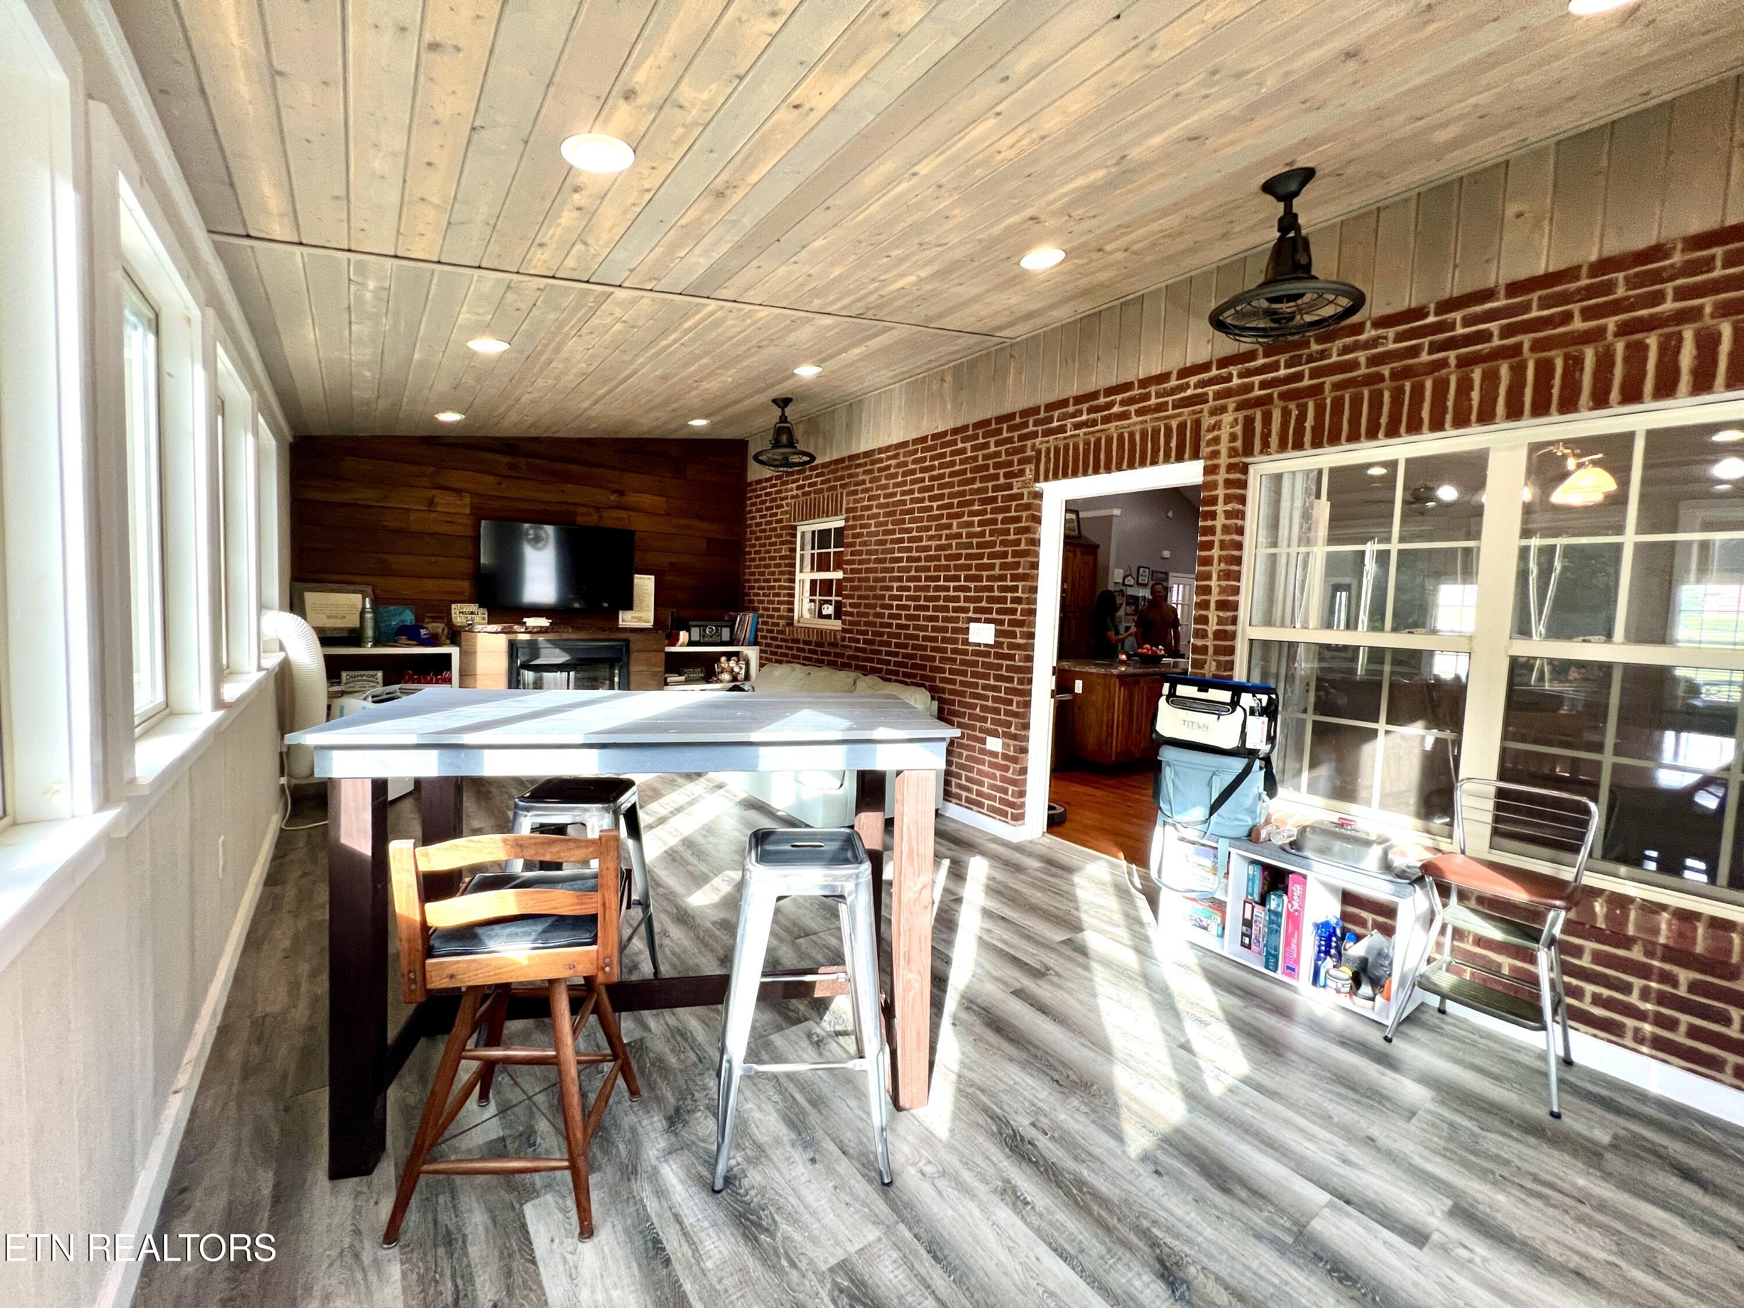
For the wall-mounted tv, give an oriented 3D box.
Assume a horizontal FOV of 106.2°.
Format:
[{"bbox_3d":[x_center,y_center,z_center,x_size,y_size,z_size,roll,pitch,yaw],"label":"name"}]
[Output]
[{"bbox_3d":[-2.706,-0.745,5.696,1.250,0.720,0.070,-1,5,-38],"label":"wall-mounted tv"}]

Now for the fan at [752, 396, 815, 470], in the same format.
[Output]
[{"bbox_3d":[-0.694,-1.760,5.179,0.485,0.550,0.485,3,4,0],"label":"fan"}]

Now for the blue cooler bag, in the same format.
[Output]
[{"bbox_3d":[1.571,0.616,3.009,0.240,0.350,0.400,-1,5,-38],"label":"blue cooler bag"}]

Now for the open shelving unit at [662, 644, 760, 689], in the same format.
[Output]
[{"bbox_3d":[-1.648,0.402,6.486,0.960,0.950,0.360,-1,5,-38],"label":"open shelving unit"}]

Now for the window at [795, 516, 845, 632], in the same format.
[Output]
[{"bbox_3d":[-0.461,-0.705,5.884,0.120,0.950,0.900,-1,5,-38],"label":"window"}]

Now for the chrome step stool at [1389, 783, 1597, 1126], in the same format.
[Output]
[{"bbox_3d":[2.083,0.908,2.191,0.430,0.890,0.430,-1,5,-38],"label":"chrome step stool"}]

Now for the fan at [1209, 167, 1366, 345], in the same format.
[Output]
[{"bbox_3d":[1.500,-1.454,2.361,0.485,0.550,0.485,-1,5,-38],"label":"fan"}]

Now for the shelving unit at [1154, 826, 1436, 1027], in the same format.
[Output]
[{"bbox_3d":[1.725,1.057,2.762,0.300,0.480,0.890,-1,5,-38],"label":"shelving unit"}]

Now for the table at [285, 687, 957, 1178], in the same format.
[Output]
[{"bbox_3d":[-0.634,0.703,2.056,1.610,1.070,0.770,2,4,-15],"label":"table"}]

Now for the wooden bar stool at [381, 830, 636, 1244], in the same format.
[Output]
[{"bbox_3d":[-0.824,0.808,1.581,0.460,0.910,0.480,2,4,-11],"label":"wooden bar stool"}]

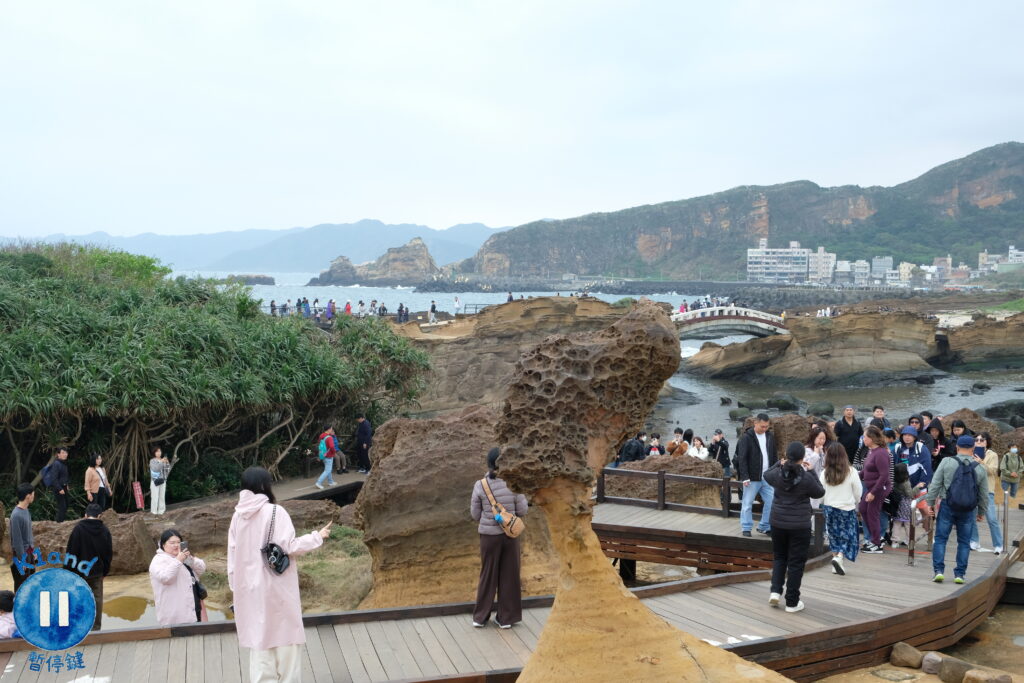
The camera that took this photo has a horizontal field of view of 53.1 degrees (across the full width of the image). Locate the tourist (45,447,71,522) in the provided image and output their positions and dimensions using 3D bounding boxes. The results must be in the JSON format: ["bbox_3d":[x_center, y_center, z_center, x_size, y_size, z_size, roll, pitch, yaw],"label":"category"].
[{"bbox_3d":[-10.501,3.322,23.686,0.520,1.710,0.500,1,4,16],"label":"tourist"}]

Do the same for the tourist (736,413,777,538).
[{"bbox_3d":[3.453,1.856,14.463,0.540,1.690,0.400,-1,4,-14],"label":"tourist"}]

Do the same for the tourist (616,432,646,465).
[{"bbox_3d":[2.352,2.570,20.552,0.650,1.500,0.500,1,4,17],"label":"tourist"}]

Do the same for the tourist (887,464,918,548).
[{"bbox_3d":[5.046,2.134,13.238,0.360,1.100,0.380,3,5,37],"label":"tourist"}]

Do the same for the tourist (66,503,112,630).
[{"bbox_3d":[-4.958,2.720,12.017,0.540,1.660,0.400,-1,4,-16],"label":"tourist"}]

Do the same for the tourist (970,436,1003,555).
[{"bbox_3d":[6.353,2.024,13.741,0.550,1.620,0.480,3,5,33],"label":"tourist"}]

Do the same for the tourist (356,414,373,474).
[{"bbox_3d":[-4.164,2.896,28.913,0.400,1.710,0.500,-1,4,-12],"label":"tourist"}]

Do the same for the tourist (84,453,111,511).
[{"bbox_3d":[-8.904,3.194,22.055,0.380,1.580,0.500,2,5,30],"label":"tourist"}]

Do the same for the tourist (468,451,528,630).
[{"bbox_3d":[-0.113,1.767,9.280,0.520,1.620,0.420,0,4,5],"label":"tourist"}]

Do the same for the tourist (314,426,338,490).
[{"bbox_3d":[-4.789,2.975,26.512,0.580,1.640,0.500,-4,5,-41],"label":"tourist"}]

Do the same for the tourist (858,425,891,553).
[{"bbox_3d":[4.667,1.886,13.168,0.420,1.630,0.480,-1,4,-16],"label":"tourist"}]

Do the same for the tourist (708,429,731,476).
[{"bbox_3d":[4.174,2.618,20.659,0.480,1.700,0.500,-3,5,-41],"label":"tourist"}]

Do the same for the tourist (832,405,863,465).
[{"bbox_3d":[5.242,1.858,16.059,0.520,1.720,0.360,1,4,14],"label":"tourist"}]

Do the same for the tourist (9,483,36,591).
[{"bbox_3d":[-5.846,2.542,12.205,0.290,1.720,0.420,-3,5,-41],"label":"tourist"}]

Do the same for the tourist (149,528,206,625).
[{"bbox_3d":[-3.029,2.491,9.355,0.520,1.580,0.560,3,5,37],"label":"tourist"}]

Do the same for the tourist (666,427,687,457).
[{"bbox_3d":[3.431,2.612,21.231,0.470,1.650,0.420,0,4,7],"label":"tourist"}]

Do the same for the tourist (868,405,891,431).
[{"bbox_3d":[6.364,1.968,17.760,0.520,1.710,0.360,1,4,17],"label":"tourist"}]

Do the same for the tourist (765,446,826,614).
[{"bbox_3d":[2.721,1.774,9.865,0.580,1.630,0.500,1,4,14],"label":"tourist"}]

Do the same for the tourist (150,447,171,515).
[{"bbox_3d":[-8.393,3.305,24.487,0.460,1.580,0.450,-4,5,-43],"label":"tourist"}]

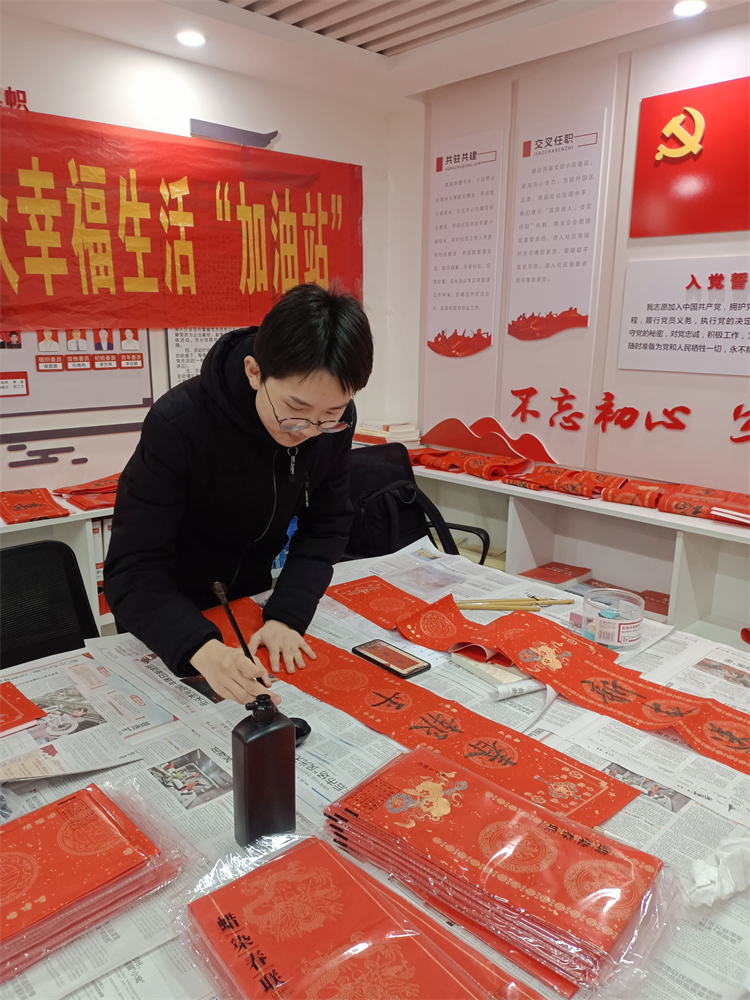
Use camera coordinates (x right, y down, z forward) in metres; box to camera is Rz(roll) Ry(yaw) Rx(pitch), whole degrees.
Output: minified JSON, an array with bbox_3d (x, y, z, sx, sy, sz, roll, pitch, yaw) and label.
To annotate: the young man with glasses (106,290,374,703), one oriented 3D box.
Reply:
[{"bbox_3d":[-0.379,0.291,1.628,0.830,1.465,0.520,13,18,42],"label":"young man with glasses"}]

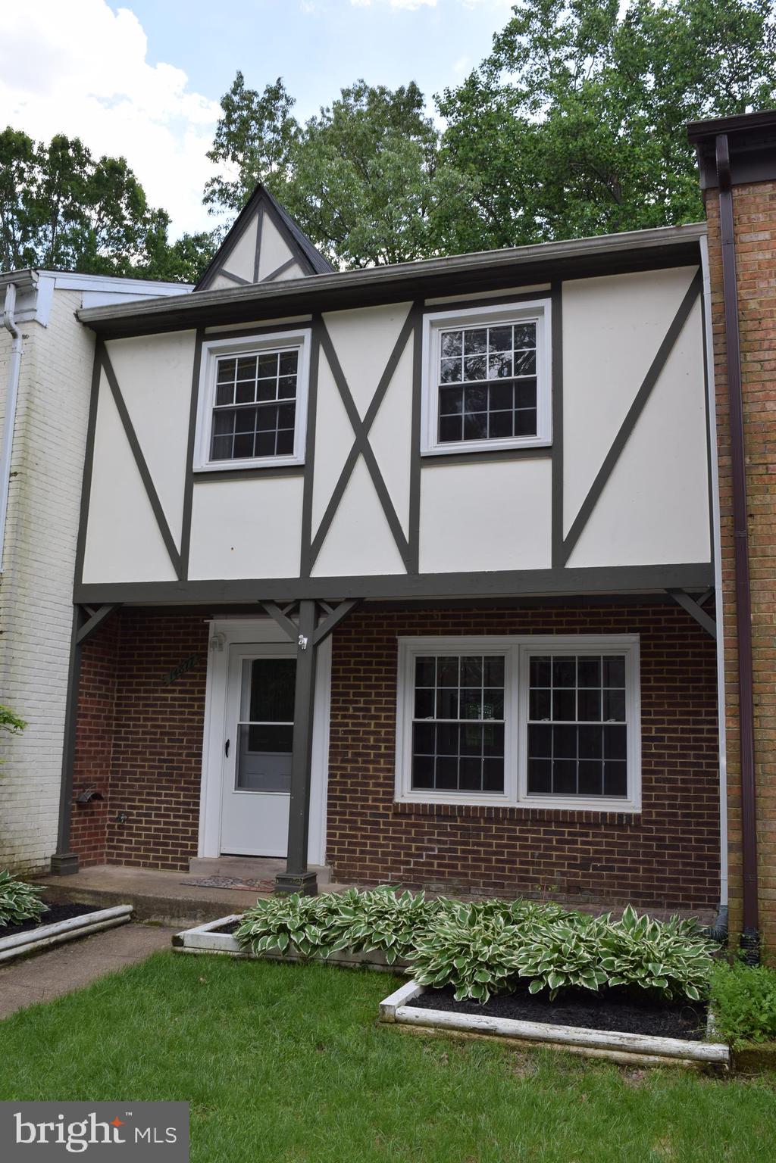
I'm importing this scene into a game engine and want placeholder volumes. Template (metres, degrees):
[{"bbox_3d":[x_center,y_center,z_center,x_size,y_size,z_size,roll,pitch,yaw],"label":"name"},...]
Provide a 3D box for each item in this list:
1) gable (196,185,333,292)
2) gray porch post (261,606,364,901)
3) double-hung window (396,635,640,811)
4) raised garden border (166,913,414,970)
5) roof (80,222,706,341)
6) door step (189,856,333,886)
[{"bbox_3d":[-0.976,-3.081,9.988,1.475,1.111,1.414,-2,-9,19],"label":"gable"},{"bbox_3d":[-0.694,1.388,8.540,0.975,2.505,0.263,-2,-9,19],"label":"gray porch post"},{"bbox_3d":[1.090,1.212,8.703,2.161,1.485,0.111,-2,-9,19],"label":"double-hung window"},{"bbox_3d":[-0.538,2.634,7.237,1.858,0.167,0.838,-2,-9,19],"label":"raised garden border"},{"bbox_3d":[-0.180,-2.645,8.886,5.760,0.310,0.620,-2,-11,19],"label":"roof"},{"bbox_3d":[-1.183,2.679,9.308,1.449,0.146,0.222,-2,-9,19],"label":"door step"}]

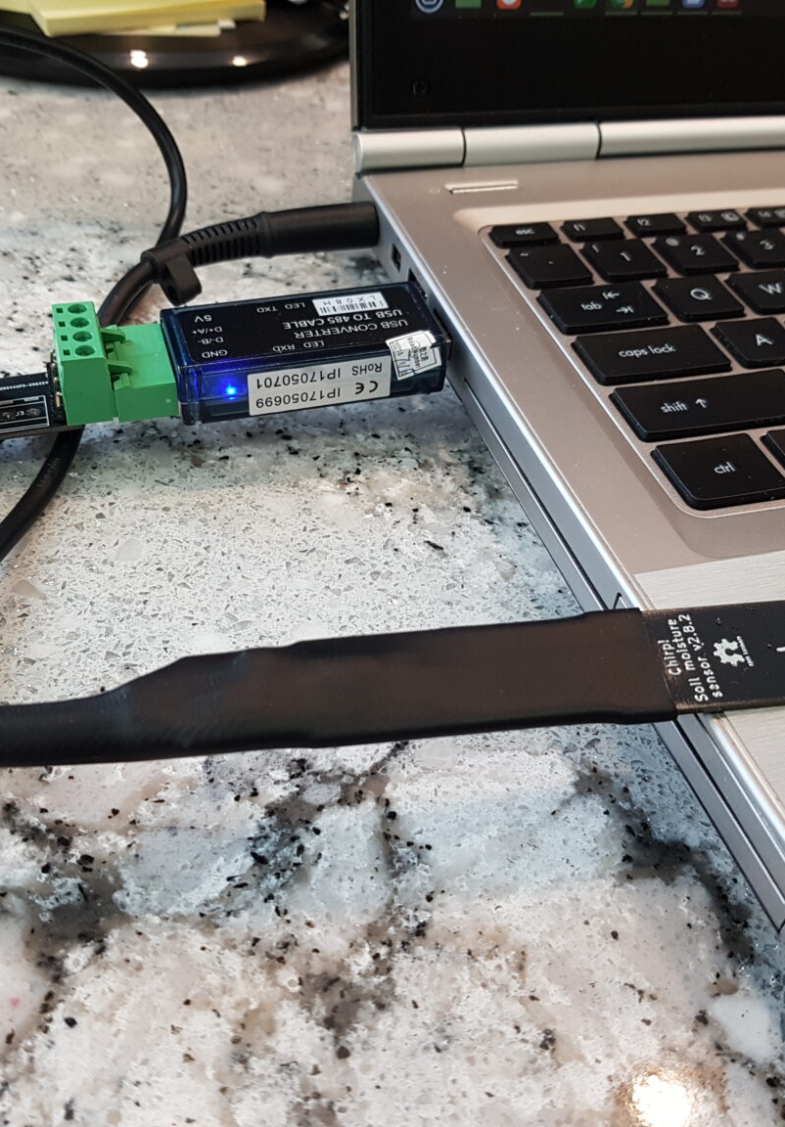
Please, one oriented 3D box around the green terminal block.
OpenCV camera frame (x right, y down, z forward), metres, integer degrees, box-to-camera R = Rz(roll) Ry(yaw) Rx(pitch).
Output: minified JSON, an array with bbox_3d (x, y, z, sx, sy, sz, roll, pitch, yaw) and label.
[{"bbox_3d":[-0.055,-0.041,0.224,0.021,0.015,0.022,-9,45,-17],"label":"green terminal block"}]

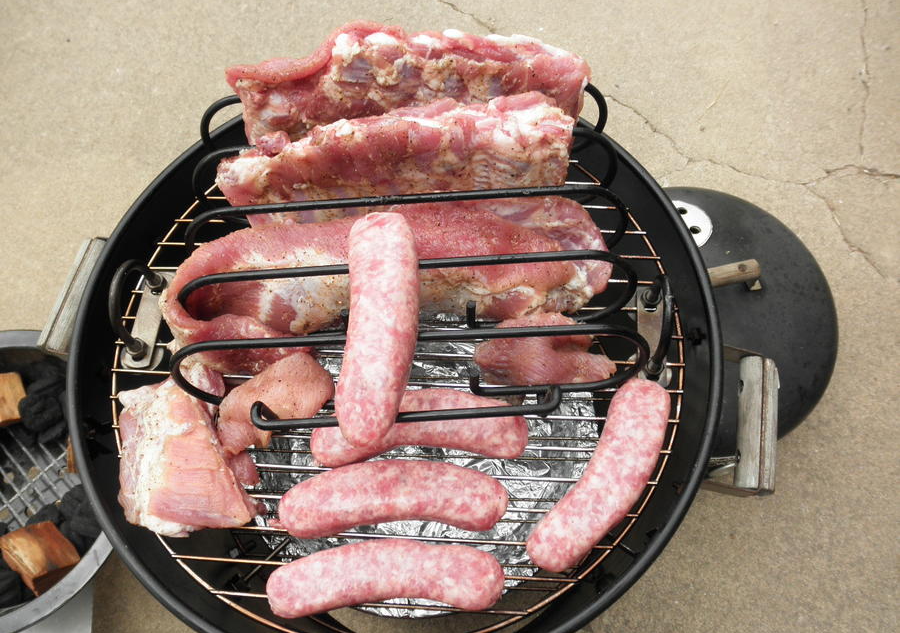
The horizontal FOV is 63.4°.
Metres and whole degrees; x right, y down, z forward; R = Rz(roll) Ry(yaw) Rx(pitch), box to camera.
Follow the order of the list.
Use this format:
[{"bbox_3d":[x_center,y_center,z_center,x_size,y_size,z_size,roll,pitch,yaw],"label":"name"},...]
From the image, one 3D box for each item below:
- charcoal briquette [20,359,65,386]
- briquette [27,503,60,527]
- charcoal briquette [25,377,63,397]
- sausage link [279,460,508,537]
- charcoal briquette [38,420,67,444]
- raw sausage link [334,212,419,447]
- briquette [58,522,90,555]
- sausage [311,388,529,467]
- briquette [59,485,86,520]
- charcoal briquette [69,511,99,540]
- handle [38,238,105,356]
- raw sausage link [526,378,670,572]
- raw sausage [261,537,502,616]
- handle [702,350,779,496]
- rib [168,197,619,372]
[{"bbox_3d":[-0.522,0.074,0.942,0.050,0.034,0.047,-23,66,-8],"label":"charcoal briquette"},{"bbox_3d":[-0.487,0.245,0.879,0.047,0.034,0.050,36,72,18],"label":"briquette"},{"bbox_3d":[-0.519,0.090,0.937,0.050,0.034,0.047,-23,66,-8],"label":"charcoal briquette"},{"bbox_3d":[-0.032,0.113,0.449,0.140,0.037,0.046,-2,65,3],"label":"sausage link"},{"bbox_3d":[-0.505,0.142,0.926,0.050,0.034,0.047,-35,68,-13],"label":"charcoal briquette"},{"bbox_3d":[-0.039,0.004,0.411,0.041,0.038,0.141,0,65,4],"label":"raw sausage link"},{"bbox_3d":[-0.438,0.258,0.854,0.047,0.034,0.050,36,72,18],"label":"briquette"},{"bbox_3d":[-0.019,0.070,0.462,0.136,0.034,0.046,-3,65,1],"label":"sausage"},{"bbox_3d":[-0.447,0.225,0.873,0.047,0.034,0.050,37,53,16],"label":"briquette"},{"bbox_3d":[-0.430,0.248,0.859,0.048,0.031,0.048,7,66,7],"label":"charcoal briquette"},{"bbox_3d":[-0.296,-0.015,0.589,0.026,0.028,0.097,9,66,8],"label":"handle"},{"bbox_3d":[0.097,0.097,0.443,0.045,0.035,0.135,31,70,16],"label":"raw sausage link"},{"bbox_3d":[-0.035,0.157,0.429,0.141,0.036,0.046,-1,65,3],"label":"raw sausage"},{"bbox_3d":[0.197,0.074,0.514,0.060,0.027,0.102,10,66,8],"label":"handle"},{"bbox_3d":[-0.040,-0.018,0.486,0.285,0.076,0.088,-3,65,2],"label":"rib"}]

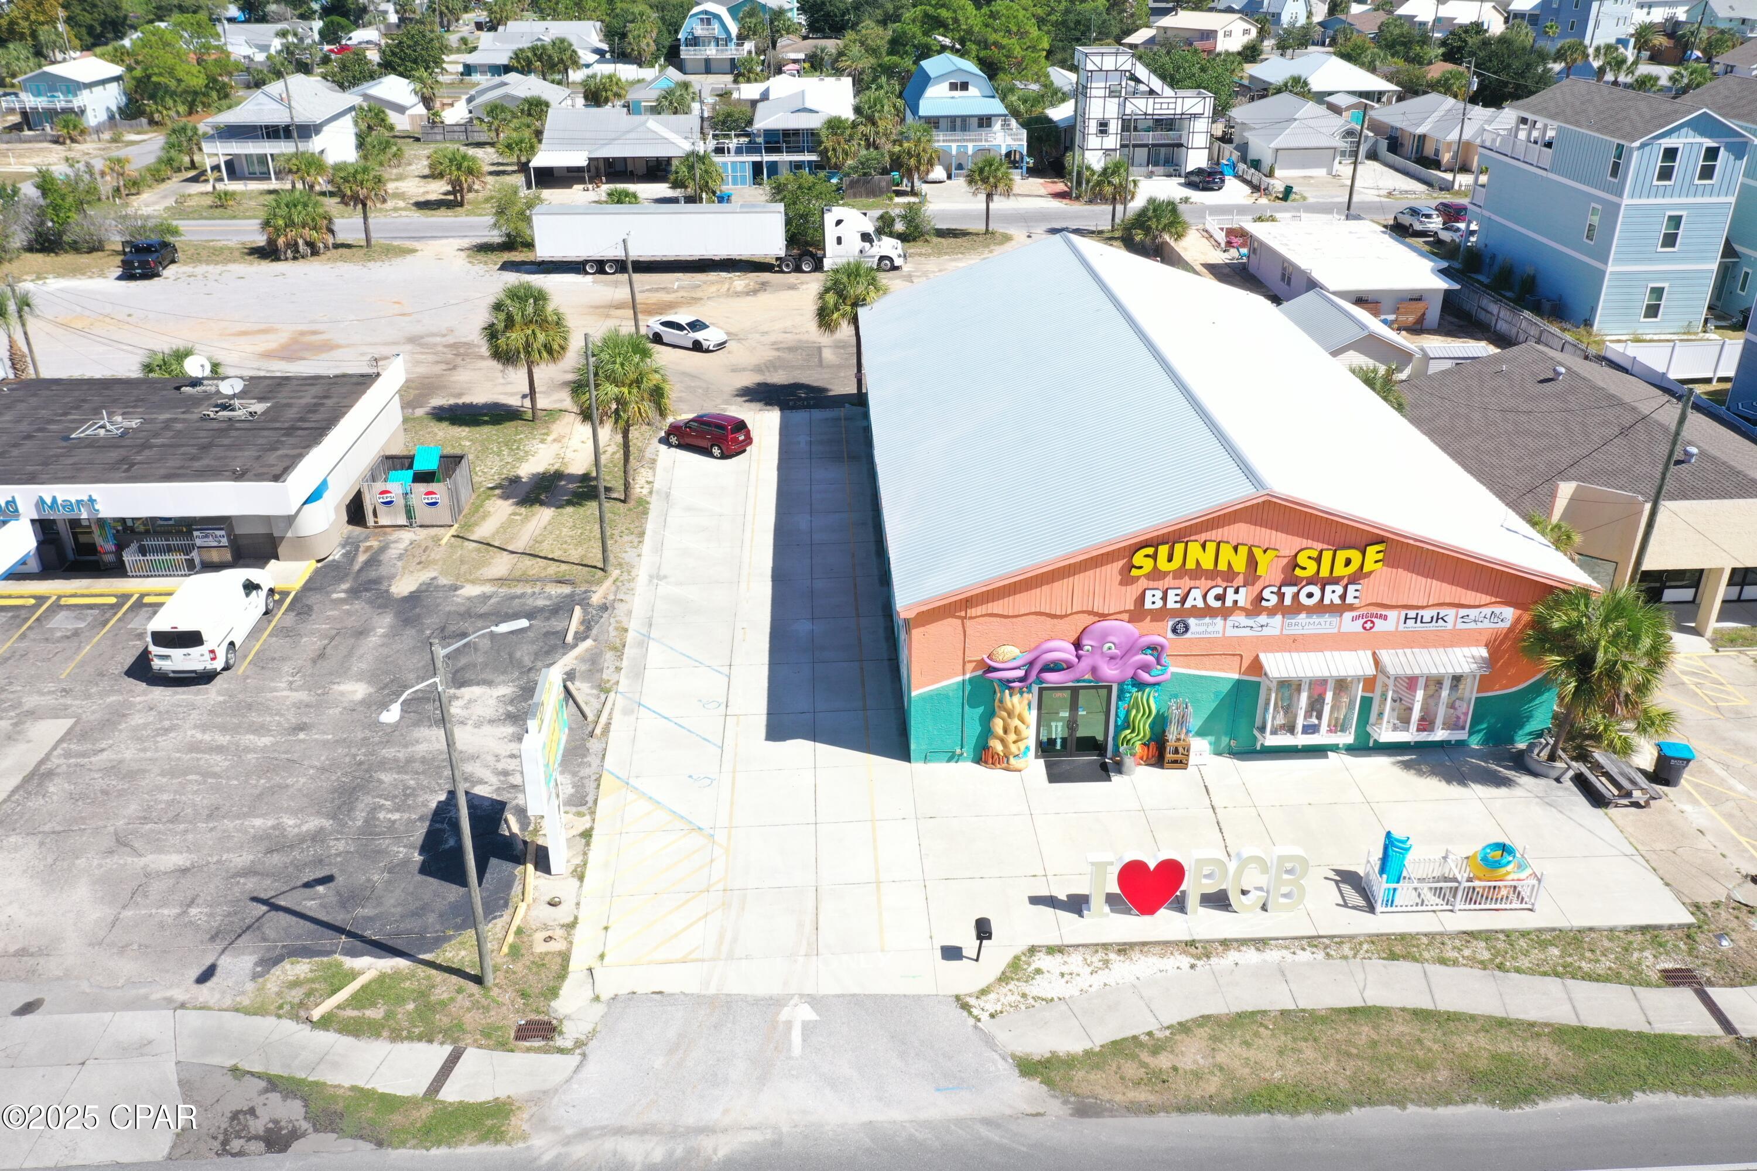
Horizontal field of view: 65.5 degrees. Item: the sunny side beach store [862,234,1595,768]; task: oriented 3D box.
[{"bbox_3d":[9.268,-5.356,50.304,19.100,8.300,29.669,-2,27,-2],"label":"sunny side beach store"}]

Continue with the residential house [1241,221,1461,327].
[{"bbox_3d":[28.212,-18.997,83.228,7.900,2.700,17.400,-2,27,-2],"label":"residential house"}]

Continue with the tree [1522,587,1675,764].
[{"bbox_3d":[19.292,2.476,36.918,4.040,5.310,3.920,-2,27,-2],"label":"tree"}]

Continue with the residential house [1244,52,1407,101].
[{"bbox_3d":[50.794,-58.106,156.876,12.200,5.600,18.800,-2,27,-3],"label":"residential house"}]

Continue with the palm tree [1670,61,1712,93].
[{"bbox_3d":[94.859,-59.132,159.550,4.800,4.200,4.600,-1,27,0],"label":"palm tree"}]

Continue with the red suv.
[{"bbox_3d":[-7.629,-6.969,61.078,4.470,1.630,1.760,18,31,31],"label":"red suv"}]

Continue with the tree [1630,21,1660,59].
[{"bbox_3d":[108.415,-77.065,193.631,4.600,5.800,4.600,-2,27,-2],"label":"tree"}]

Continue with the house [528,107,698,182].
[{"bbox_3d":[-22.522,-39.114,121.146,14.200,4.700,17.500,-2,27,-2],"label":"house"}]

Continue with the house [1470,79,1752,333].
[{"bbox_3d":[42.290,-23.314,81.051,6.800,11.600,18.000,-2,27,-2],"label":"house"}]

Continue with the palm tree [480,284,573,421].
[{"bbox_3d":[-16.160,-10.741,63.130,4.060,6.690,4.060,-1,27,-2],"label":"palm tree"}]

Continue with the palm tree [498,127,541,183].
[{"bbox_3d":[-32.324,-38.844,122.056,3.700,4.100,3.700,-1,27,0],"label":"palm tree"}]

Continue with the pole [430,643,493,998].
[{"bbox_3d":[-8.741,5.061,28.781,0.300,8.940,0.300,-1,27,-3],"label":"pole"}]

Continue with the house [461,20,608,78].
[{"bbox_3d":[-47.300,-75.966,194.016,17.500,5.800,26.000,0,27,0],"label":"house"}]

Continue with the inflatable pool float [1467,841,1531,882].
[{"bbox_3d":[15.093,6.737,33.252,1.300,0.650,1.050,-1,27,-2],"label":"inflatable pool float"}]

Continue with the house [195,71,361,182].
[{"bbox_3d":[-53.254,-41.333,122.814,9.800,7.700,14.600,0,27,1],"label":"house"}]

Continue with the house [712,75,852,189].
[{"bbox_3d":[-8.309,-40.806,122.497,12.600,6.300,22.000,-2,27,-2],"label":"house"}]

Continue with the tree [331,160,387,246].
[{"bbox_3d":[-35.784,-26.339,94.714,3.800,5.850,3.800,-2,27,-2],"label":"tree"}]

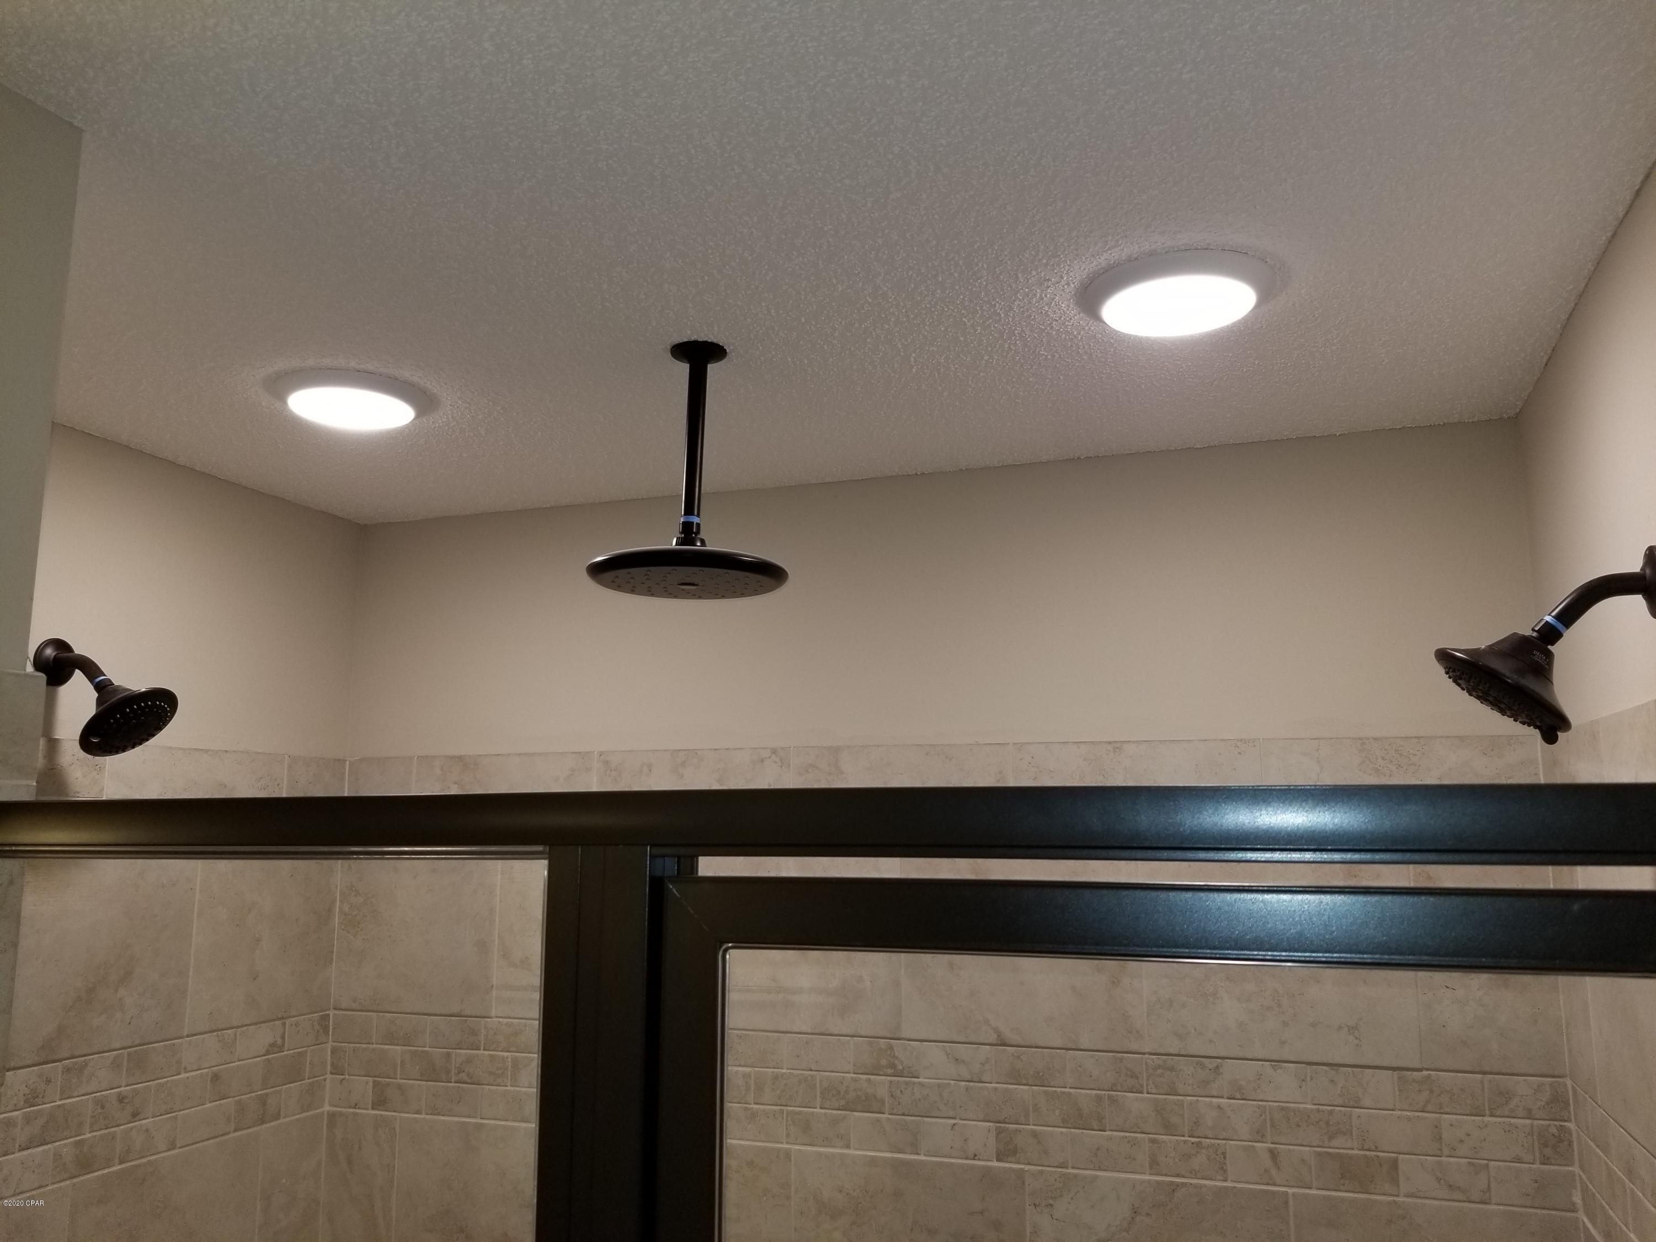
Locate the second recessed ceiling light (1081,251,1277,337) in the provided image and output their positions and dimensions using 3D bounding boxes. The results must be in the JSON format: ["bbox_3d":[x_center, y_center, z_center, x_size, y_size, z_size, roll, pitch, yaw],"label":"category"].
[{"bbox_3d":[0.346,-0.314,1.229,0.188,0.022,0.188,-3,-10,19],"label":"second recessed ceiling light"}]

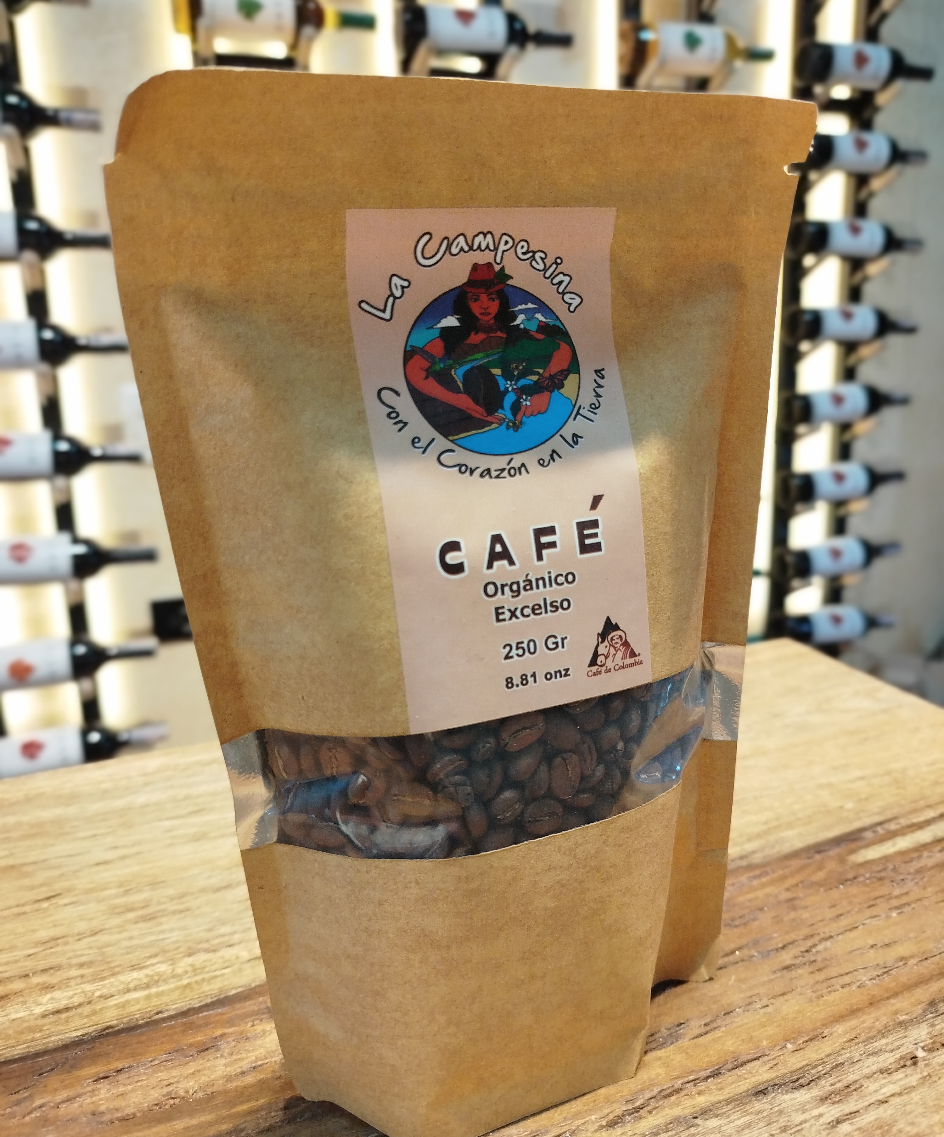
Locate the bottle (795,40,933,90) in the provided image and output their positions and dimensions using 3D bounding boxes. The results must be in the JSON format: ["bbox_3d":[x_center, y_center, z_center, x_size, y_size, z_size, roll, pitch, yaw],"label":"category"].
[{"bbox_3d":[0.783,-0.988,1.719,0.300,0.076,0.076,-5,13,-19],"label":"bottle"}]

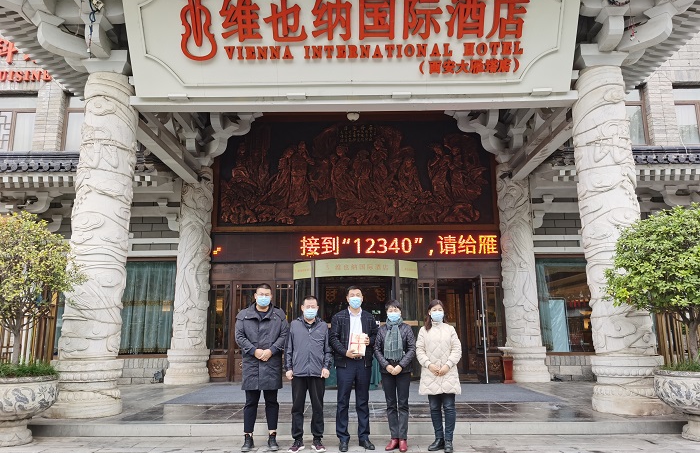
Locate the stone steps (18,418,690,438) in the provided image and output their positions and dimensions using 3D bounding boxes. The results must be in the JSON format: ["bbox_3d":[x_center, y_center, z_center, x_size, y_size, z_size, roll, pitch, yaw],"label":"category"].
[{"bbox_3d":[0.044,2.533,6.907,8.300,0.147,0.360,-1,-10,1],"label":"stone steps"}]

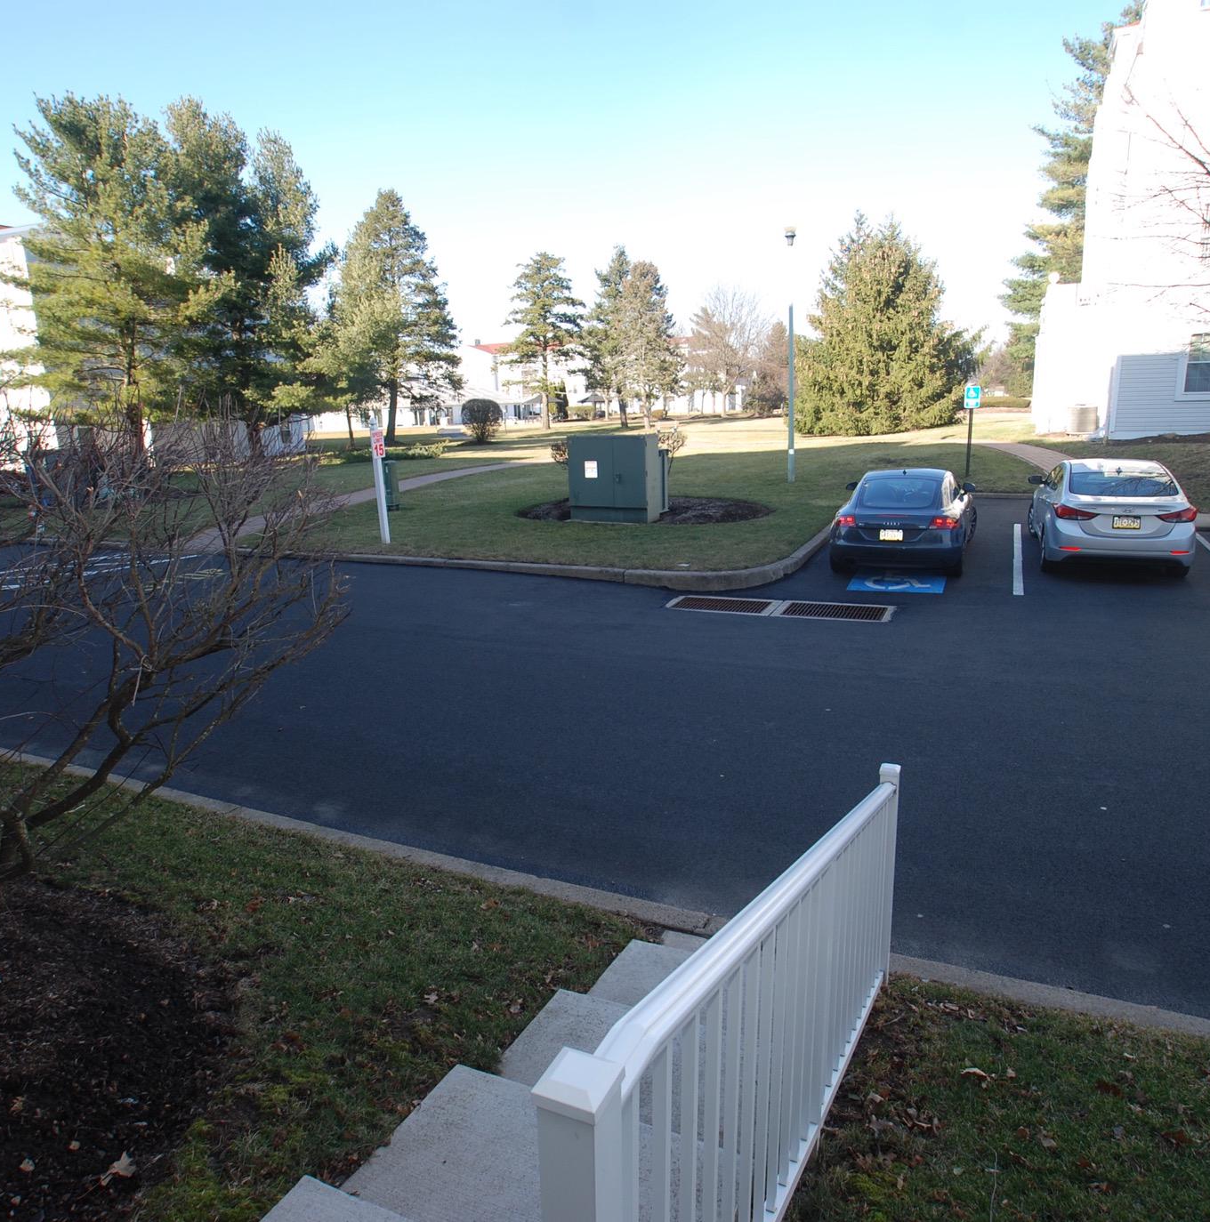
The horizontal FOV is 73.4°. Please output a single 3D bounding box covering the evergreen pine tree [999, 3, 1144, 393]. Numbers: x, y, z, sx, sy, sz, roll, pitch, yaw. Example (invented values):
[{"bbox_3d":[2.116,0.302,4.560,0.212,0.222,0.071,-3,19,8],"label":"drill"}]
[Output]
[{"bbox_3d":[23.534,-18.603,37.840,7.360,17.280,7.360,-2,14,0],"label":"evergreen pine tree"}]

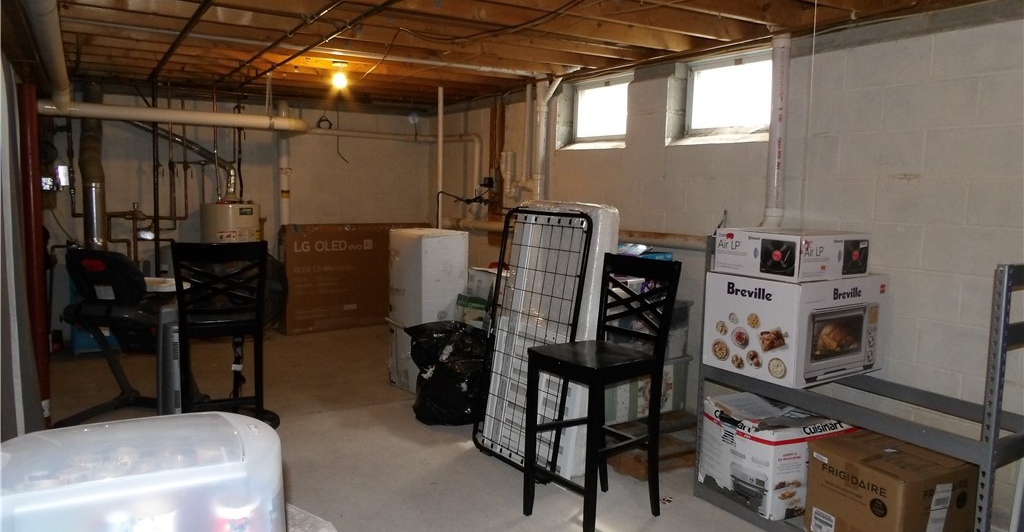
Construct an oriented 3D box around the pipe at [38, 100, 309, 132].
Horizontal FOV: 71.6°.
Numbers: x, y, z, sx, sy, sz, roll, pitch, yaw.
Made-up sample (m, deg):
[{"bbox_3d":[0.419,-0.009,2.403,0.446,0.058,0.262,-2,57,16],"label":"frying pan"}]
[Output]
[{"bbox_3d":[-2.553,-1.156,5.522,1.906,0.125,0.125,-3,7,-32],"label":"pipe"}]

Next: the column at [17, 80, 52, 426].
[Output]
[{"bbox_3d":[-2.636,-0.042,3.925,0.105,1.930,0.105,-3,7,-32],"label":"column"}]

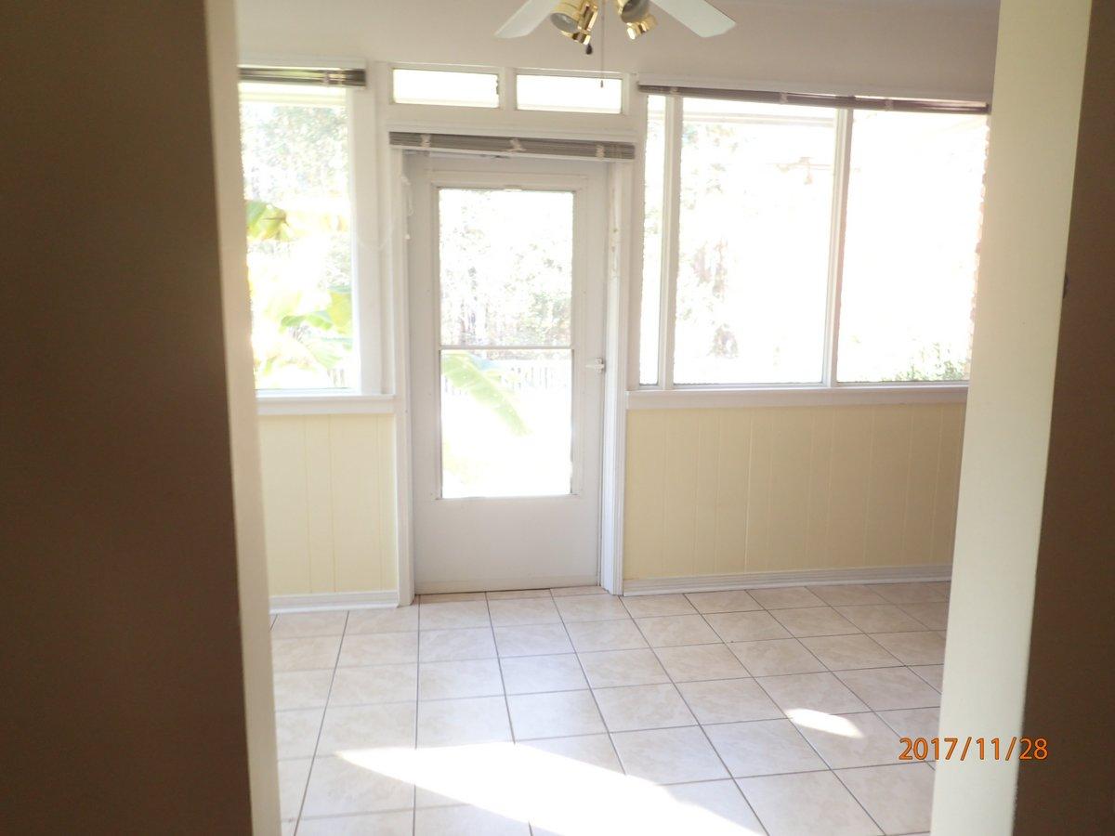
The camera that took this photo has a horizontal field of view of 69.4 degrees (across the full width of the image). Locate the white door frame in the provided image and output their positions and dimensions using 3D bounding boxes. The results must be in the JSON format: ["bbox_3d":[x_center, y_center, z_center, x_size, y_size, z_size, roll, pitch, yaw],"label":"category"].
[{"bbox_3d":[-0.211,-0.162,3.700,1.059,2.039,0.145,-1,8,-8],"label":"white door frame"}]

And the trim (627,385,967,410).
[{"bbox_3d":[1.175,-0.098,3.810,1.734,0.084,0.068,-1,8,-8],"label":"trim"}]

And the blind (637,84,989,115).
[{"bbox_3d":[1.184,-1.422,3.607,1.684,0.052,0.049,-1,8,-8],"label":"blind"}]

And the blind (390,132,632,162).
[{"bbox_3d":[-0.181,-1.171,3.467,1.061,0.073,0.049,-1,8,-8],"label":"blind"}]

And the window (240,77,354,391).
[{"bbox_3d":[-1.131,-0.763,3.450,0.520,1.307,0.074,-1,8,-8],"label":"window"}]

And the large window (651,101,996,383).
[{"bbox_3d":[1.223,-0.805,3.784,1.688,1.340,0.080,-1,8,-8],"label":"large window"}]

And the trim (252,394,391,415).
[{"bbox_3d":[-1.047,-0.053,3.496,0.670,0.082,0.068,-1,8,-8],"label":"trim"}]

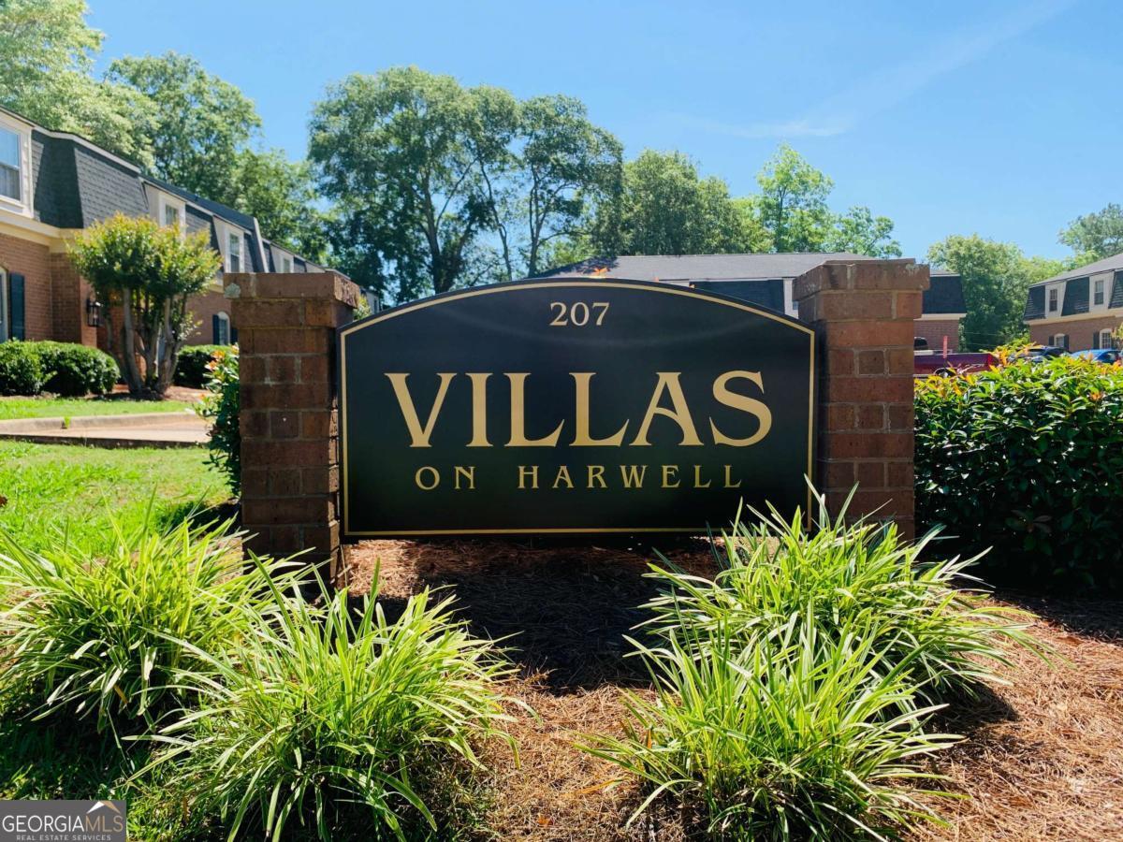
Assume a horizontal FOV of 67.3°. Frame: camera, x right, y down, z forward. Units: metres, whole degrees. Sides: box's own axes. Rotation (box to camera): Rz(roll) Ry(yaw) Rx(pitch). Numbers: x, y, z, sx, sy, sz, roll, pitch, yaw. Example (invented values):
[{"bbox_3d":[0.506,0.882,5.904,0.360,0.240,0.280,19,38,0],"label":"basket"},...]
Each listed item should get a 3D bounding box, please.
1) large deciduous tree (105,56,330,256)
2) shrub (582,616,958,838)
[{"bbox_3d":[-18.331,-10.442,44.714,11.535,18.045,10.382,-1,3,-22],"label":"large deciduous tree"},{"bbox_3d":[0.397,0.507,1.600,0.680,0.350,0.600,0,2,14],"label":"shrub"}]

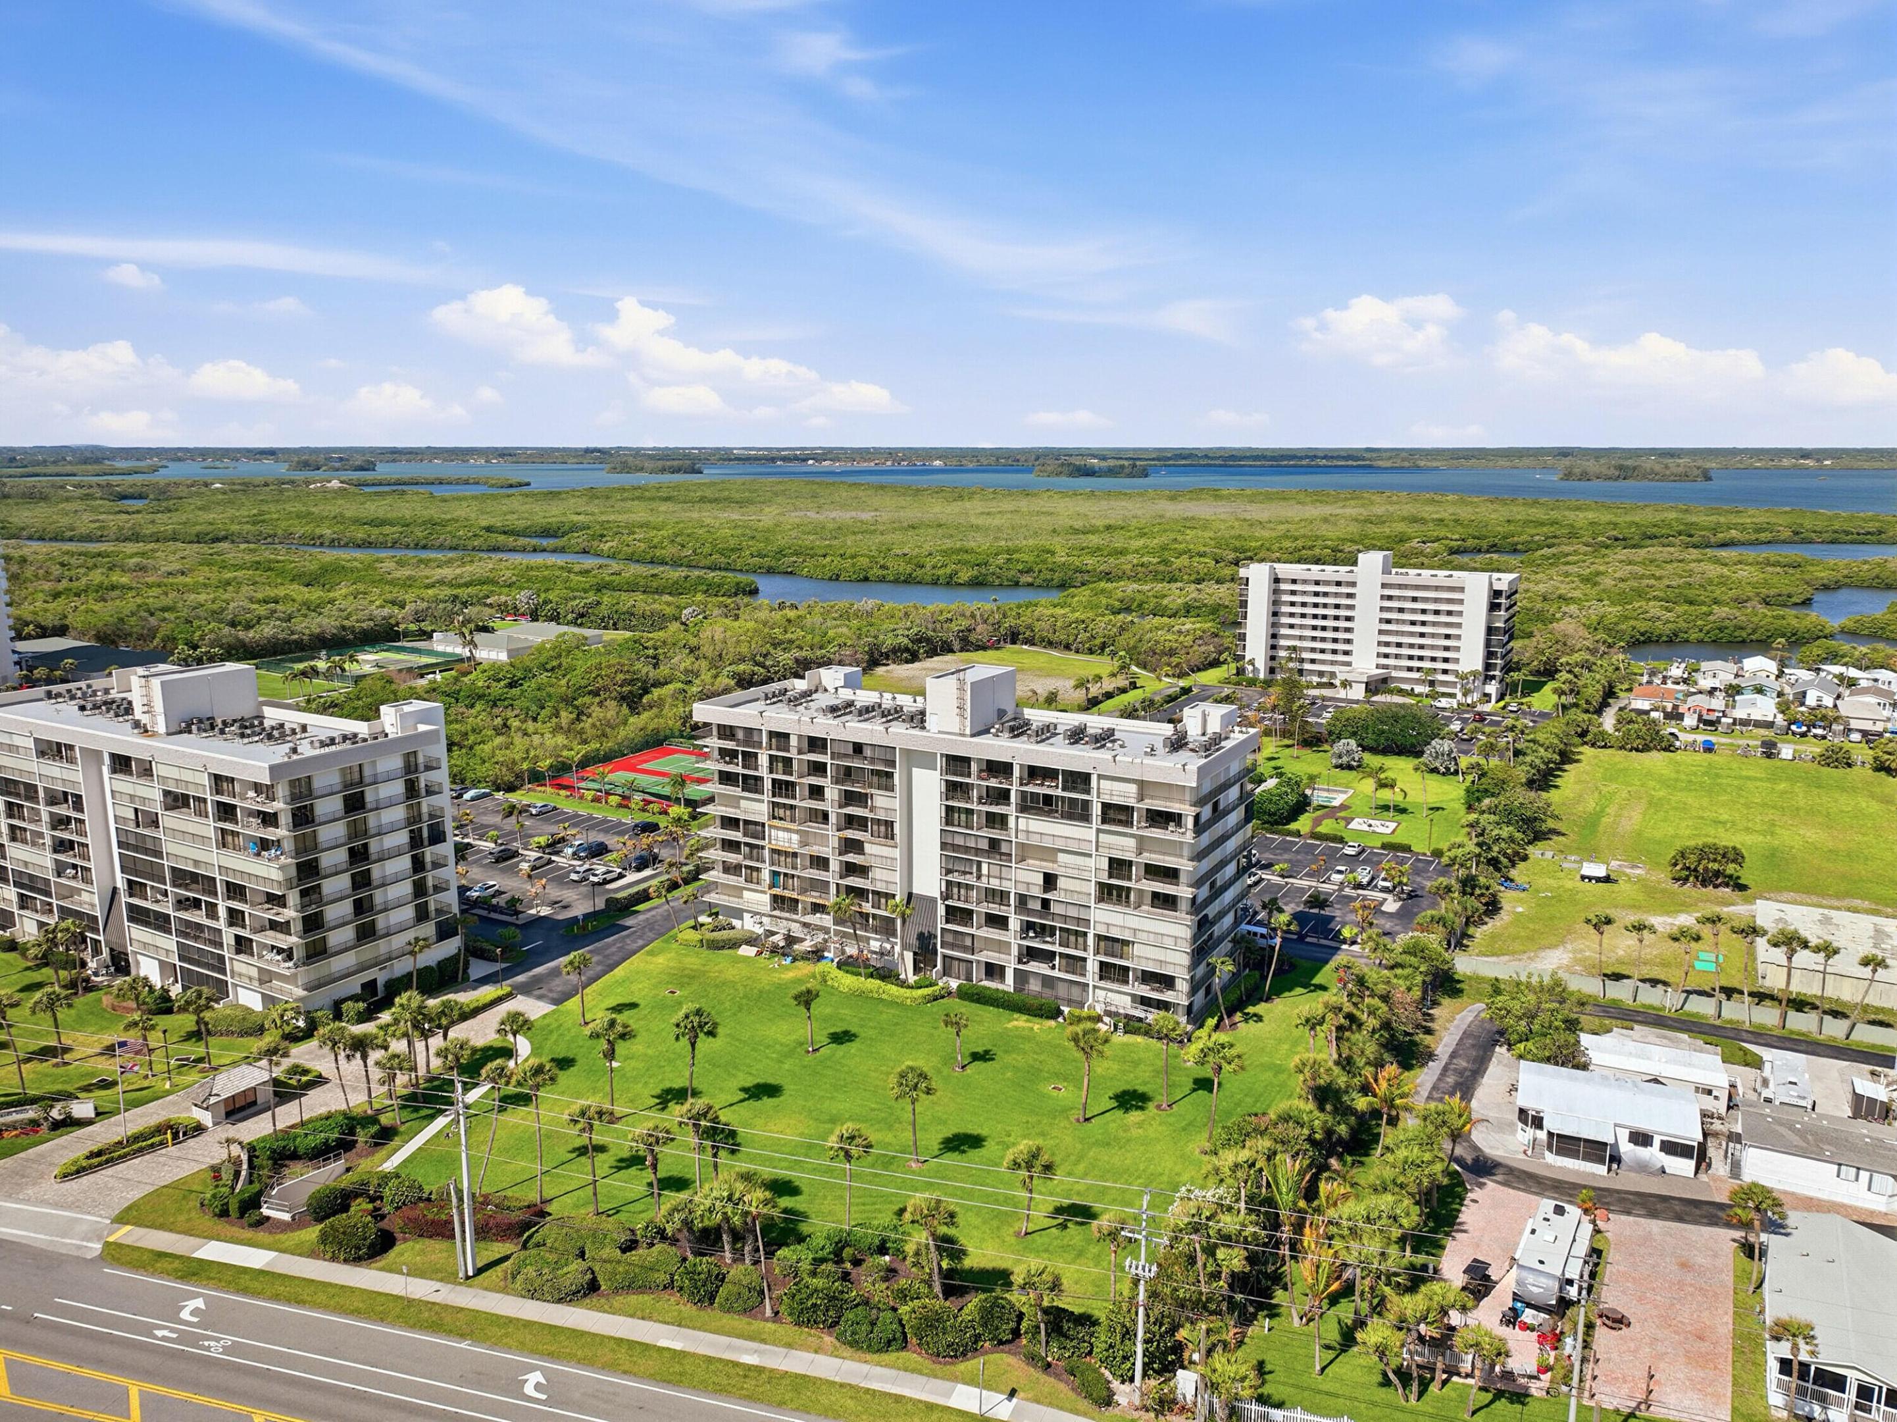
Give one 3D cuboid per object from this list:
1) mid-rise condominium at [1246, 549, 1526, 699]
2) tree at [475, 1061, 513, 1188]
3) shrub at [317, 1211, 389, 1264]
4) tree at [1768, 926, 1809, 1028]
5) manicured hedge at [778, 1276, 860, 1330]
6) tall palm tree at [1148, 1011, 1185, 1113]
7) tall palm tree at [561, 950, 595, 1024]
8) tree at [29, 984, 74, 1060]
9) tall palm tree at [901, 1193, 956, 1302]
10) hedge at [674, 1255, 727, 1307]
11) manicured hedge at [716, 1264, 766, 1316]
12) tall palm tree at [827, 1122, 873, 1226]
[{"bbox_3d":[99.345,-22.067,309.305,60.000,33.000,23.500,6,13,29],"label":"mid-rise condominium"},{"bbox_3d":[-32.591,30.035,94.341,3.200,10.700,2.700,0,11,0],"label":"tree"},{"bbox_3d":[-41.509,36.561,91.380,4.000,2.400,3.900,2,12,10],"label":"shrub"},{"bbox_3d":[77.953,25.027,122.897,3.254,9.985,3.254,0,12,0],"label":"tree"},{"bbox_3d":[-8.250,38.142,84.705,5.100,2.000,3.850,2,12,10],"label":"manicured hedge"},{"bbox_3d":[17.941,28.757,108.123,2.784,8.506,2.784,0,12,0],"label":"tall palm tree"},{"bbox_3d":[-34.790,26.114,123.957,3.085,7.385,3.085,0,12,0],"label":"tall palm tree"},{"bbox_3d":[-79.102,27.779,116.364,3.244,7.149,3.244,0,12,0],"label":"tree"},{"bbox_3d":[-1.176,34.331,83.899,3.475,7.232,3.475,0,12,0],"label":"tall palm tree"},{"bbox_3d":[-15.933,36.700,84.901,3.301,2.214,3.301,0,12,0],"label":"hedge"},{"bbox_3d":[-13.344,36.856,84.258,3.116,2.164,3.116,0,12,0],"label":"manicured hedge"},{"bbox_3d":[-6.942,33.165,93.129,3.340,8.410,3.340,0,11,0],"label":"tall palm tree"}]

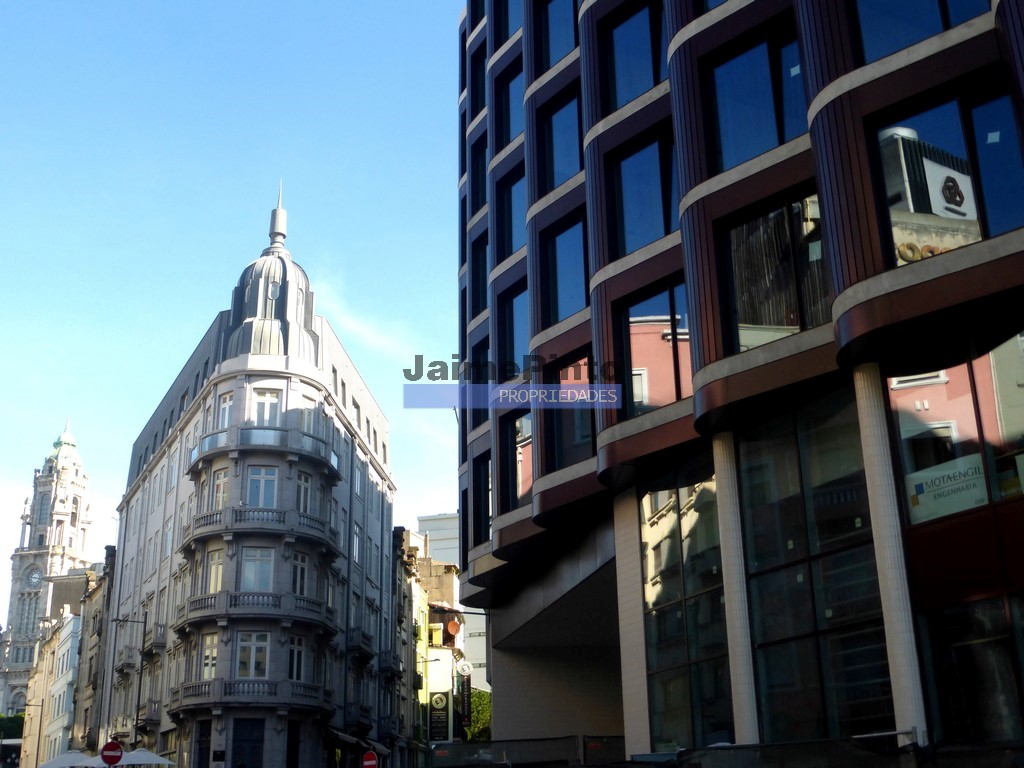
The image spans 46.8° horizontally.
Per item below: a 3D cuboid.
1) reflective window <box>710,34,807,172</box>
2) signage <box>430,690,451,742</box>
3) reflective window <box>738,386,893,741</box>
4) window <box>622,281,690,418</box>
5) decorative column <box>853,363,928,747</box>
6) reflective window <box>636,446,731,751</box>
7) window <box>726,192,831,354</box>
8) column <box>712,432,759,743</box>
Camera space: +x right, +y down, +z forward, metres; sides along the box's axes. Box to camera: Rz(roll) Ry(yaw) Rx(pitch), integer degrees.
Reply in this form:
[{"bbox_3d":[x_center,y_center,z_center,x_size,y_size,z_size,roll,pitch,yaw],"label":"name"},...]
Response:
[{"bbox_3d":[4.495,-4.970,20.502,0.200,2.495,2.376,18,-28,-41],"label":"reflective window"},{"bbox_3d":[-4.823,22.274,79.269,1.500,3.400,0.150,-3,-21,4],"label":"signage"},{"bbox_3d":[4.796,3.236,18.374,0.200,5.897,2.960,9,-23,-25],"label":"reflective window"},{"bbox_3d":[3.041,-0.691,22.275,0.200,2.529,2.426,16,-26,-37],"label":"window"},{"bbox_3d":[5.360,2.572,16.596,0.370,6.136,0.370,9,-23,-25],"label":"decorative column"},{"bbox_3d":[3.353,4.480,21.603,0.200,5.897,3.278,6,-22,-19],"label":"reflective window"},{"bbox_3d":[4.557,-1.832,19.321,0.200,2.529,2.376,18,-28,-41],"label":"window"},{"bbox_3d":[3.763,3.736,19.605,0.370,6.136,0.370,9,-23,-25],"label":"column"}]

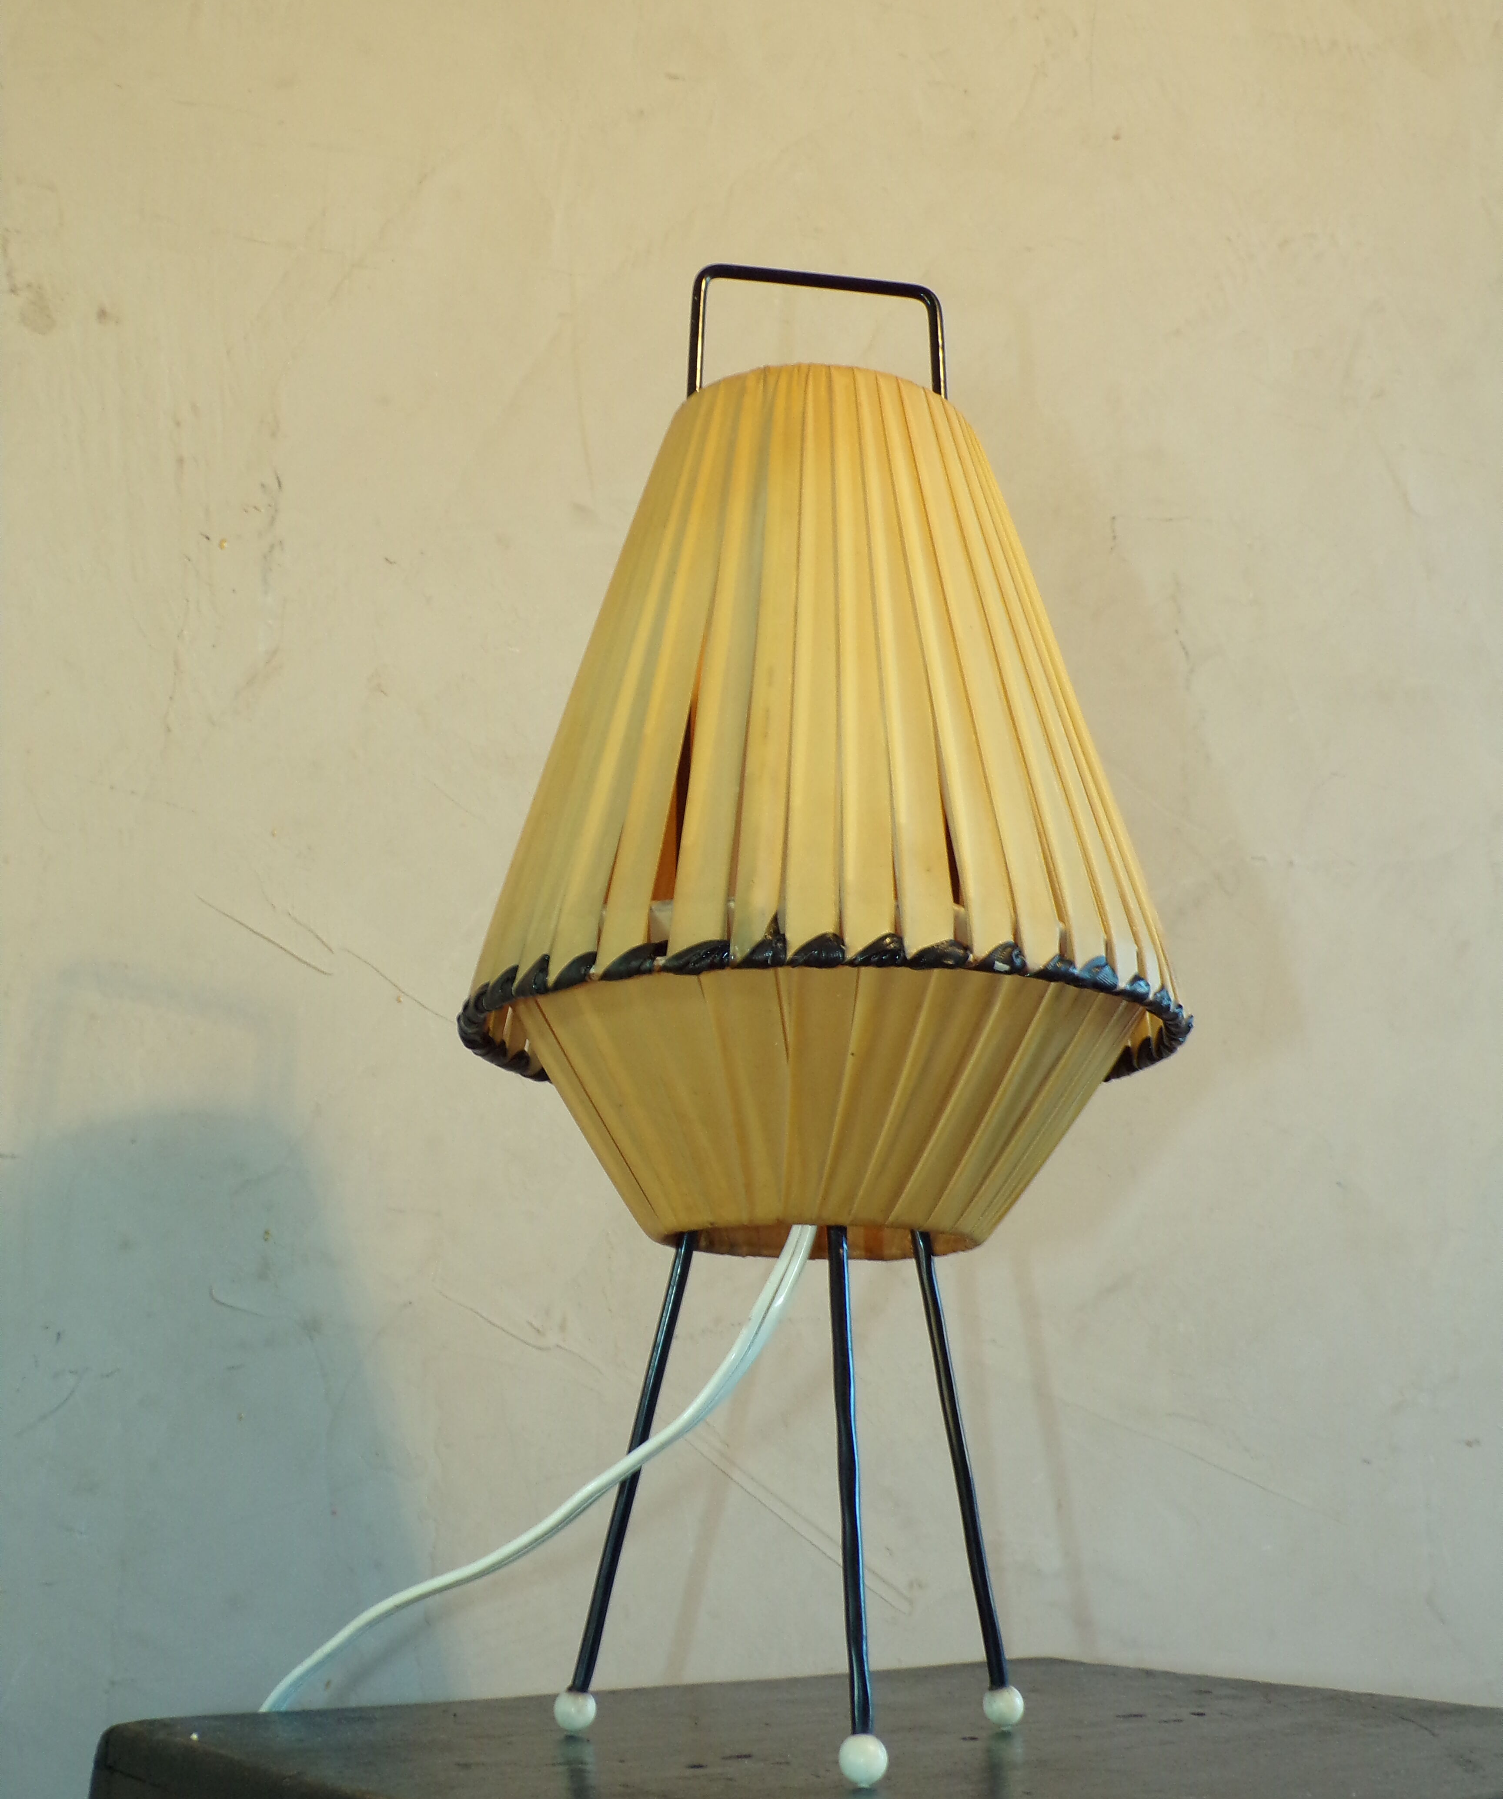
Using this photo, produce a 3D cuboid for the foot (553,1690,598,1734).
[{"bbox_3d":[-0.046,0.212,0.560,0.012,0.012,0.012,0,-15,0],"label":"foot"}]

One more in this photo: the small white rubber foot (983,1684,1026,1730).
[{"bbox_3d":[0.068,0.217,0.575,0.012,0.012,0.012,0,-15,0],"label":"small white rubber foot"}]

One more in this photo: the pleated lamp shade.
[{"bbox_3d":[0.019,-0.022,0.596,0.198,0.235,0.198,0,-15,0],"label":"pleated lamp shade"}]

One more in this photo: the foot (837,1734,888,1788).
[{"bbox_3d":[0.025,0.190,0.472,0.012,0.012,0.012,0,-15,0],"label":"foot"}]

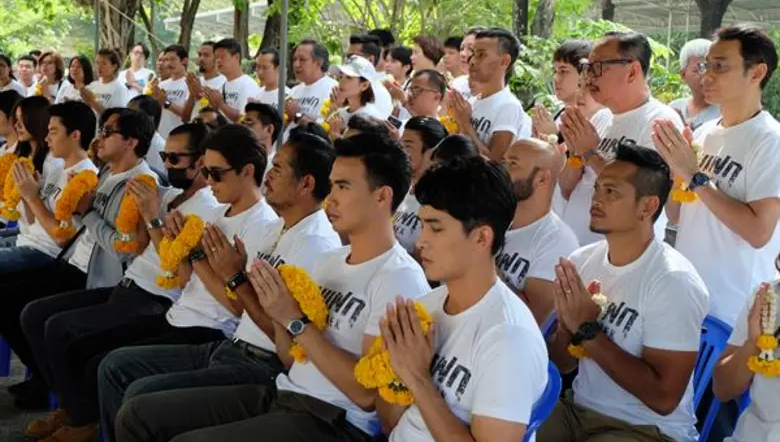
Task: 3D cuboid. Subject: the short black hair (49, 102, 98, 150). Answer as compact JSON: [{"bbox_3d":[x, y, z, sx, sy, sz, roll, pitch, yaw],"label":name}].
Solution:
[{"bbox_3d":[-1.475,-0.443,5.162,0.215,0.210,0.180,-1,8,-30],"label":"short black hair"}]

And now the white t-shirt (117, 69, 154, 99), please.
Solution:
[{"bbox_3d":[-2.180,-1.045,9.500,0.420,0.580,0.260,5,9,22],"label":"white t-shirt"}]

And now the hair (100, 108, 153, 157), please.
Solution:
[{"bbox_3d":[-1.057,-0.356,4.450,0.215,0.205,0.180,-4,10,-31],"label":"hair"}]

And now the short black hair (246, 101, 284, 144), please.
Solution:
[{"bbox_3d":[-0.692,-0.539,6.062,0.210,0.210,0.180,-1,8,-30],"label":"short black hair"}]

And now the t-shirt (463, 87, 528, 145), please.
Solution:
[{"bbox_3d":[0.480,-0.292,5.155,0.270,0.620,0.460,-1,8,-30],"label":"t-shirt"}]

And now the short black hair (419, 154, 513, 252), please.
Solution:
[{"bbox_3d":[0.155,-0.027,2.311,0.225,0.200,0.180,-1,8,-30],"label":"short black hair"}]

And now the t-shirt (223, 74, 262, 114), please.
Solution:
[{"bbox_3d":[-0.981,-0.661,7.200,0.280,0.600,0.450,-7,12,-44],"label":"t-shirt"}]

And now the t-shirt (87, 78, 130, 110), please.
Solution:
[{"bbox_3d":[-2.107,-0.792,8.300,0.420,0.570,0.270,8,11,40],"label":"t-shirt"}]

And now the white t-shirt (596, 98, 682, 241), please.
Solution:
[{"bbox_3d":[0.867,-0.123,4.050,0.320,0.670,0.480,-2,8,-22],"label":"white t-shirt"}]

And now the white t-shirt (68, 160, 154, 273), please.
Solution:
[{"bbox_3d":[-1.105,-0.018,4.400,0.320,0.500,0.430,-5,10,-34],"label":"white t-shirt"}]

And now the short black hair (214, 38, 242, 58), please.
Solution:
[{"bbox_3d":[-1.140,-1.218,7.800,0.200,0.165,0.180,-7,11,-44],"label":"short black hair"}]

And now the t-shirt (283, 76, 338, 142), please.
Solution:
[{"bbox_3d":[-0.514,-0.635,7.050,0.290,0.600,0.450,-6,11,-42],"label":"t-shirt"}]

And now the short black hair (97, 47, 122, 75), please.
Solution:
[{"bbox_3d":[-2.082,-1.191,8.200,0.170,0.195,0.195,8,11,38],"label":"short black hair"}]

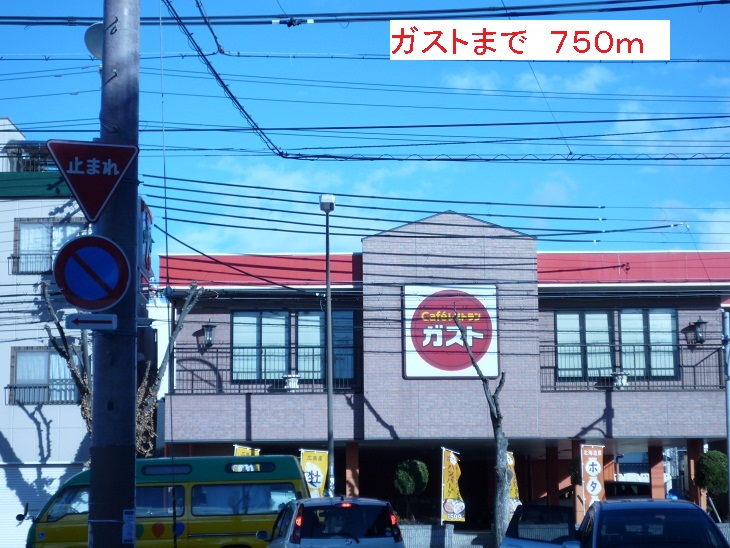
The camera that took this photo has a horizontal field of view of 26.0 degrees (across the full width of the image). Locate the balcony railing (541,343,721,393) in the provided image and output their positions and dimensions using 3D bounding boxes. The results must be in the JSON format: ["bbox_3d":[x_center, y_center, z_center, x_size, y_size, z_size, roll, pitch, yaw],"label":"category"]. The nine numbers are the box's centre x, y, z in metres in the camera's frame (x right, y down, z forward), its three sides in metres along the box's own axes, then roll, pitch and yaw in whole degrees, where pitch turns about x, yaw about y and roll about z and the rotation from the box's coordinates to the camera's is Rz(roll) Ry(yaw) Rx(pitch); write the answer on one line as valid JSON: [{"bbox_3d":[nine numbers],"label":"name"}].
[{"bbox_3d":[6.999,2.460,41.400,4.800,1.200,0.100,0,-7,0],"label":"balcony railing"}]

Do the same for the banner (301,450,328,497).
[{"bbox_3d":[-1.220,5.209,38.600,0.650,1.850,0.080,0,-7,0],"label":"banner"}]

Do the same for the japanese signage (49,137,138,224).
[{"bbox_3d":[-2.149,-0.727,12.500,0.740,0.650,0.040,1,-7,-14],"label":"japanese signage"}]

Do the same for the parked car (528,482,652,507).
[{"bbox_3d":[6.921,6.981,47.300,4.000,1.500,1.650,0,-7,0],"label":"parked car"}]

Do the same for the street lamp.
[{"bbox_3d":[-0.808,2.237,36.300,0.370,8.150,0.370,0,-7,0],"label":"street lamp"}]

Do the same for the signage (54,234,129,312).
[{"bbox_3d":[-2.138,-0.001,12.420,0.600,0.600,0.040,1,-7,-14],"label":"signage"}]

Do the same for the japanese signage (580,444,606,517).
[{"bbox_3d":[5.663,5.179,39.300,0.600,1.870,0.080,0,-7,0],"label":"japanese signage"}]

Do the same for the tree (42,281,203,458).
[{"bbox_3d":[-5.795,3.283,37.500,3.800,6.300,3.200,0,-7,0],"label":"tree"}]

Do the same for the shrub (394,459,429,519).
[{"bbox_3d":[1.181,5.450,40.200,0.870,1.520,0.870,0,-7,0],"label":"shrub"}]

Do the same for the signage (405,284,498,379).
[{"bbox_3d":[2.241,1.490,41.000,2.440,2.460,0.200,0,-7,0],"label":"signage"}]

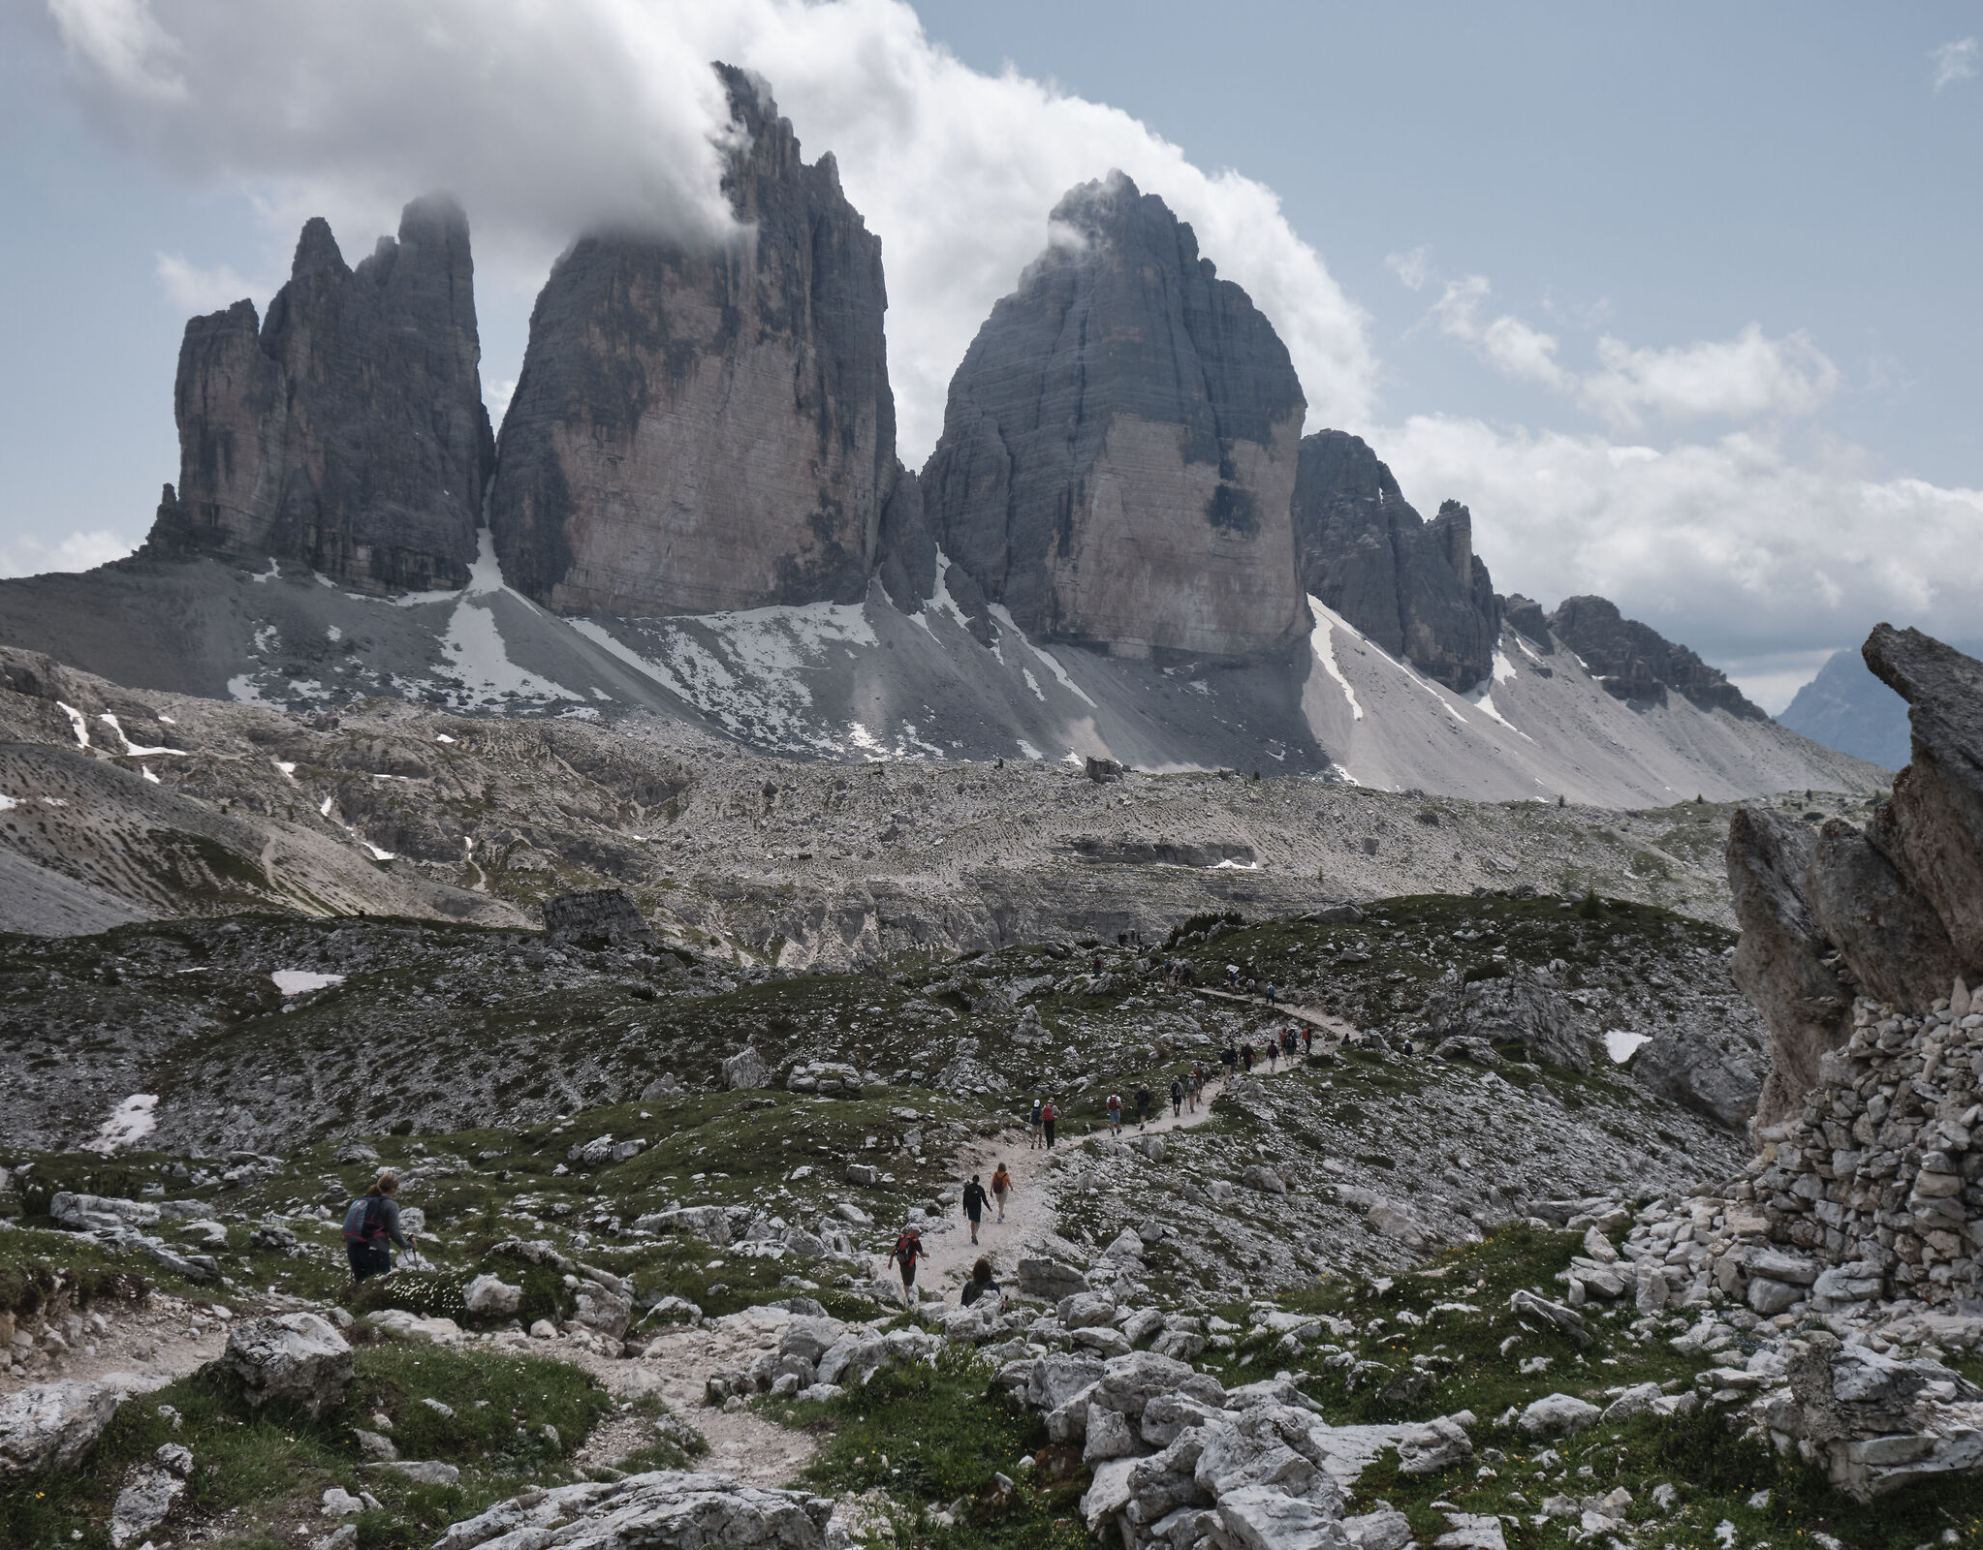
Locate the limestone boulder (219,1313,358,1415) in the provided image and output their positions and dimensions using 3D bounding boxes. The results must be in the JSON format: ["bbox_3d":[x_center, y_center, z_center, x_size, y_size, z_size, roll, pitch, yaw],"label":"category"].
[{"bbox_3d":[-5.281,4.437,13.100,0.920,0.580,0.720,-2,5,-22],"label":"limestone boulder"}]

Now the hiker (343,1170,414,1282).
[{"bbox_3d":[-6.916,5.307,19.700,0.580,1.650,0.620,2,5,24],"label":"hiker"}]

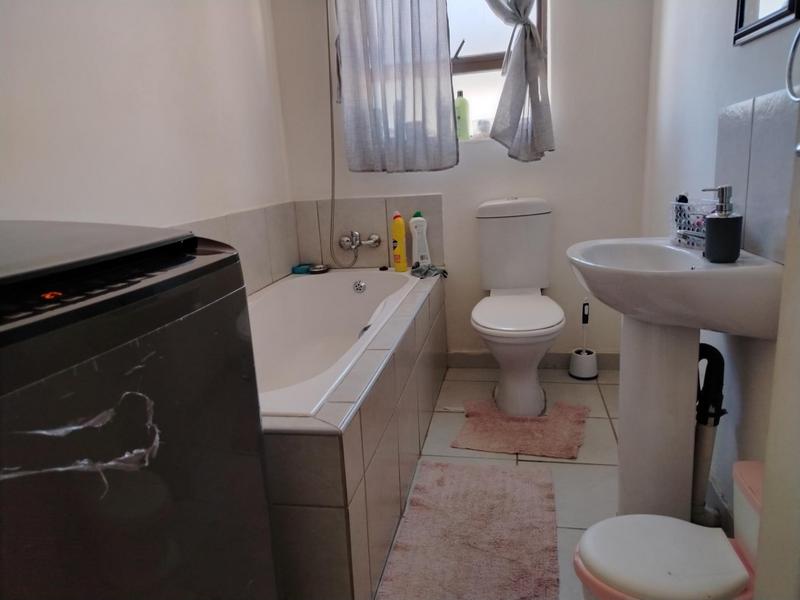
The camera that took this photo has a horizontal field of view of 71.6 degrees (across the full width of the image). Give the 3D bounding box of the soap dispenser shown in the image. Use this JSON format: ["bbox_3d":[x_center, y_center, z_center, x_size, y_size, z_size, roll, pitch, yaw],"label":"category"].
[{"bbox_3d":[0.767,-0.184,1.325,0.094,0.181,0.080,0,13,12],"label":"soap dispenser"}]

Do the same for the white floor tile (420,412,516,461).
[{"bbox_3d":[0.277,0.519,2.133,0.342,0.010,0.365,0,13,12],"label":"white floor tile"}]

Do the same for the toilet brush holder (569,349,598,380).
[{"bbox_3d":[0.871,0.303,2.634,0.138,0.116,0.138,0,13,12],"label":"toilet brush holder"}]

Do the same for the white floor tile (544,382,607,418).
[{"bbox_3d":[0.693,0.432,2.403,0.358,0.010,0.358,0,13,12],"label":"white floor tile"}]

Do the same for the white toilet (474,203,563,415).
[{"bbox_3d":[0.500,0.008,2.358,0.375,0.856,0.685,0,13,12],"label":"white toilet"}]

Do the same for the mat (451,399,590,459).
[{"bbox_3d":[0.477,0.485,2.161,0.515,0.020,0.420,1,14,17],"label":"mat"}]

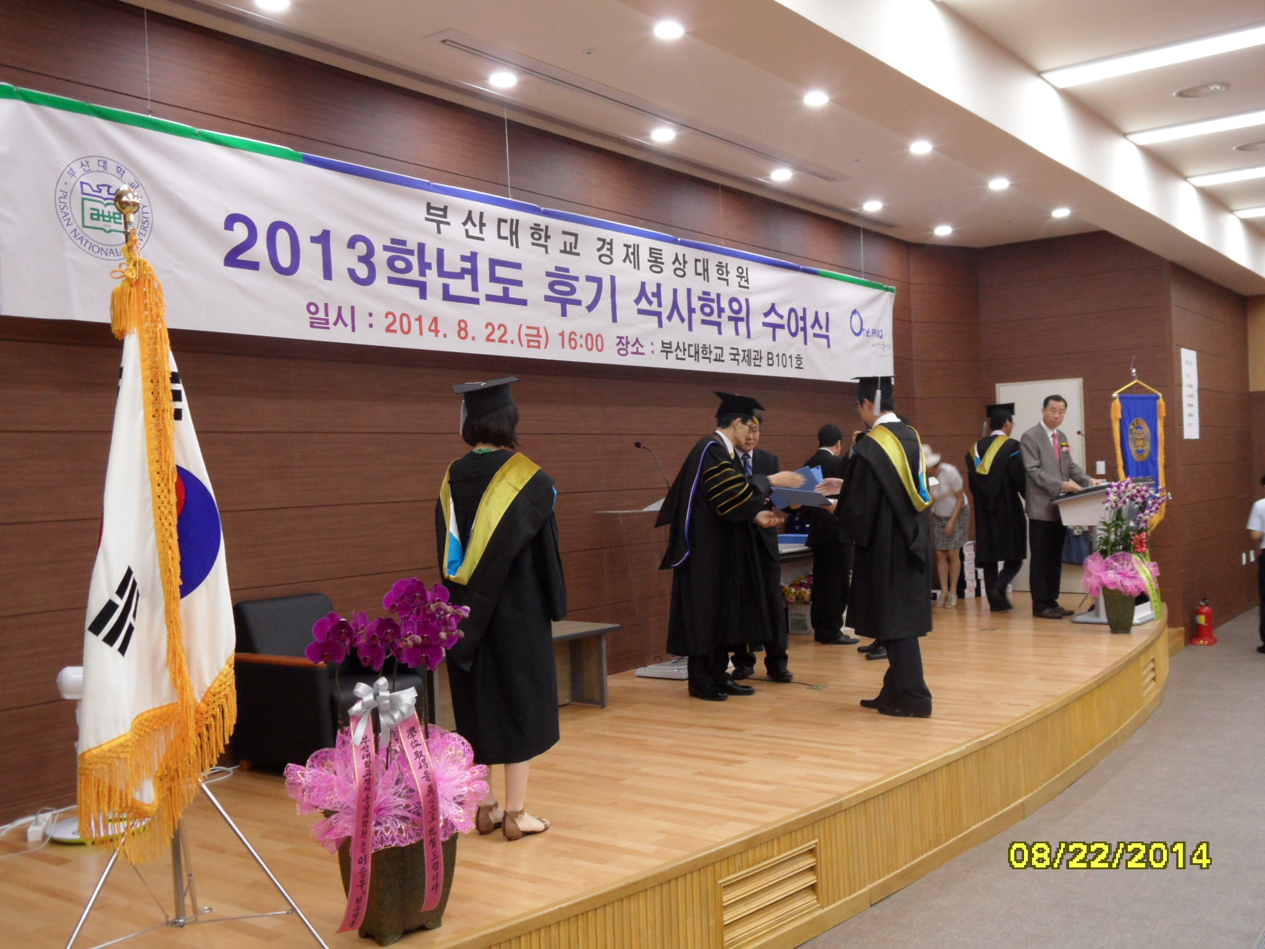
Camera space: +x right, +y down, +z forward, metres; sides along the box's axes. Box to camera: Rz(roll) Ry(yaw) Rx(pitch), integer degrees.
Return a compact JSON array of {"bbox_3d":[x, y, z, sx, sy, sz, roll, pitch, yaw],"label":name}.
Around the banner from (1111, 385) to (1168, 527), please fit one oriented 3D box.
[{"bbox_3d":[4.184,-0.126,9.650,0.780,1.174,0.120,-2,1,-34],"label":"banner"}]

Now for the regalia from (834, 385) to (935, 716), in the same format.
[{"bbox_3d":[1.332,0.394,6.171,0.500,1.720,0.560,-1,1,32],"label":"regalia"}]

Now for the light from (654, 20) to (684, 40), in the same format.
[{"bbox_3d":[0.183,-2.189,5.770,0.155,0.040,0.155,-2,0,0],"label":"light"}]

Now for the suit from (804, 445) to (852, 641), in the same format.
[{"bbox_3d":[1.478,0.516,8.720,0.360,1.420,0.500,-2,0,-32],"label":"suit"}]

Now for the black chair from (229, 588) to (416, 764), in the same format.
[{"bbox_3d":[-1.359,0.965,5.394,0.700,0.790,0.620,-2,0,38],"label":"black chair"}]

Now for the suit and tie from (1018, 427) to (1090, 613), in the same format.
[{"bbox_3d":[3.406,0.359,9.450,0.520,1.520,0.500,-2,1,-40],"label":"suit and tie"}]

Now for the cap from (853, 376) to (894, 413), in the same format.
[{"bbox_3d":[1.294,-0.428,6.250,0.260,0.180,0.250,-2,0,25],"label":"cap"}]

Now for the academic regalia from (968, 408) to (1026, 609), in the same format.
[{"bbox_3d":[3.067,0.275,9.850,0.420,1.740,0.520,-2,1,-42],"label":"academic regalia"}]

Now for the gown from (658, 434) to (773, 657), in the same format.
[{"bbox_3d":[0.480,0.407,6.728,0.560,1.250,0.560,-2,1,20],"label":"gown"}]

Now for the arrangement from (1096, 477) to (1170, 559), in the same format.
[{"bbox_3d":[3.720,0.324,8.700,0.520,0.600,0.430,-2,0,-30],"label":"arrangement"}]

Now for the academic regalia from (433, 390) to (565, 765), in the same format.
[{"bbox_3d":[-0.494,0.364,4.352,0.530,1.410,0.420,-2,0,41],"label":"academic regalia"}]

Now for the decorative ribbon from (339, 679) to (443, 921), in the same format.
[{"bbox_3d":[-0.683,0.919,3.300,0.270,0.690,0.160,-2,0,-18],"label":"decorative ribbon"}]

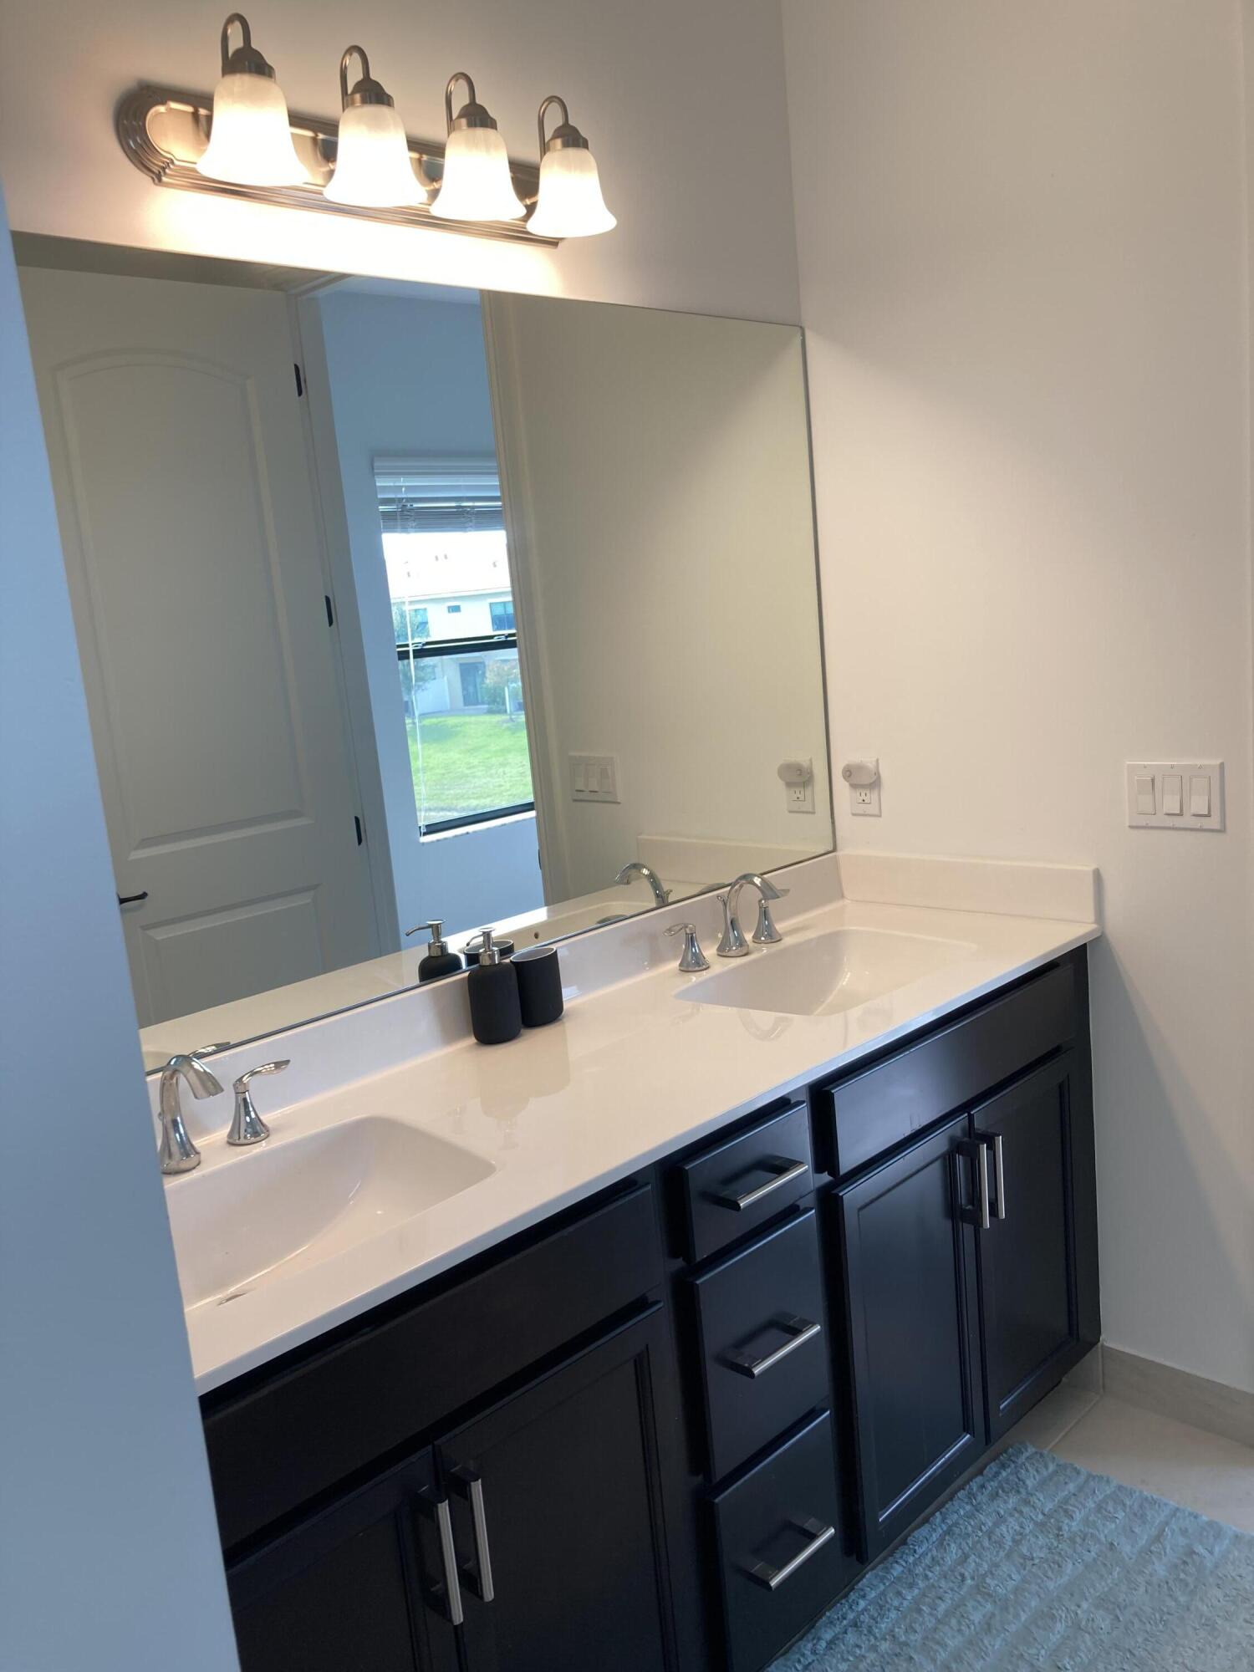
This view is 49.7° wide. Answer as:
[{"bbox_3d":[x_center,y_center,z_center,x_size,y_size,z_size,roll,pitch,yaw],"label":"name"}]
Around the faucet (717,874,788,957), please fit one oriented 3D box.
[{"bbox_3d":[0.253,0.128,2.414,0.154,0.152,0.175,4,14,45],"label":"faucet"}]

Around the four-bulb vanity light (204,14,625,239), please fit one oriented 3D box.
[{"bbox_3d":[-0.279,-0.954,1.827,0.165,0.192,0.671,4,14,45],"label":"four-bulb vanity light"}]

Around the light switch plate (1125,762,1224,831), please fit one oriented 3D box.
[{"bbox_3d":[0.910,-0.065,2.249,0.162,0.115,0.008,4,14,45],"label":"light switch plate"}]

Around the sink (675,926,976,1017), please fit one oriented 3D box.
[{"bbox_3d":[0.341,0.292,2.272,0.308,0.140,0.480,4,14,45],"label":"sink"}]

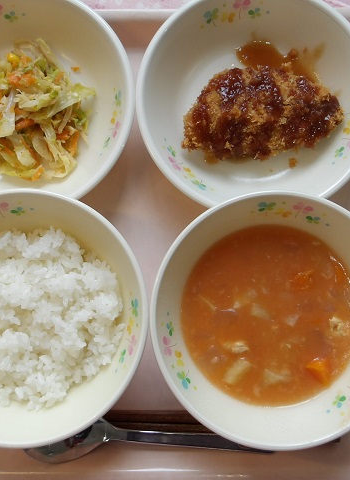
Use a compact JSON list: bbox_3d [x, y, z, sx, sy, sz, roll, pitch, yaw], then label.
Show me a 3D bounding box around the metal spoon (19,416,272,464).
[{"bbox_3d":[-0.019,0.121,0.308,0.162,0.018,0.039,4,85,1],"label":"metal spoon"}]

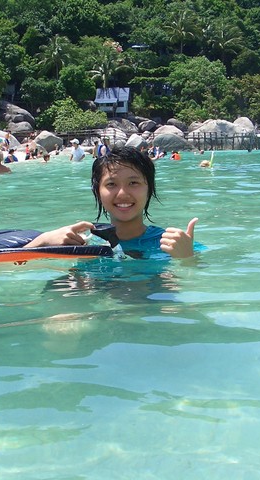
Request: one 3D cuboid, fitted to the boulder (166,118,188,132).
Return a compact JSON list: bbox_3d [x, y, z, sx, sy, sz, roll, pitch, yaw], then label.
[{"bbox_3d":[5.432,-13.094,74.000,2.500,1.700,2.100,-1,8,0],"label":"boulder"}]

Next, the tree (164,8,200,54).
[{"bbox_3d":[9.411,-37.107,116.000,6.450,8.780,6.450,0,8,5],"label":"tree"}]

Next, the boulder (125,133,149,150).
[{"bbox_3d":[0.643,-9.692,64.000,2.370,1.880,2.020,0,8,1],"label":"boulder"}]

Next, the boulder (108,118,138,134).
[{"bbox_3d":[-0.763,-13.272,76.000,3.520,2.000,2.820,0,8,-1],"label":"boulder"}]

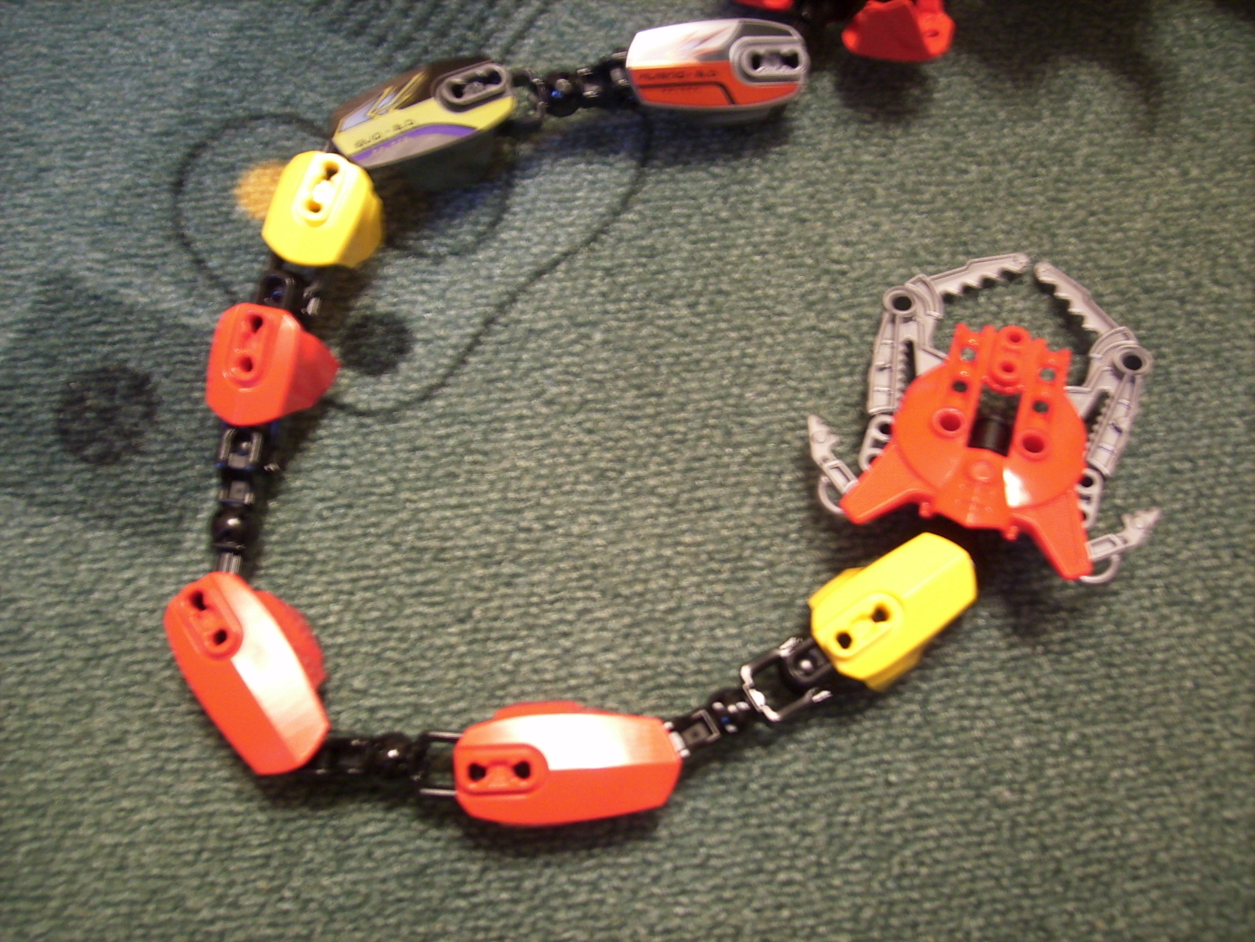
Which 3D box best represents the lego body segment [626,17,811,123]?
[{"bbox_3d":[0.022,-0.103,0.294,0.045,0.019,0.025,-3,74,-3],"label":"lego body segment"}]

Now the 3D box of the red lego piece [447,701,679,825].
[{"bbox_3d":[-0.013,0.061,0.243,0.045,0.019,0.025,-1,74,-2],"label":"red lego piece"}]

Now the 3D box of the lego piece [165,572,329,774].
[{"bbox_3d":[-0.080,0.043,0.246,0.025,0.019,0.045,-34,78,-11],"label":"lego piece"}]

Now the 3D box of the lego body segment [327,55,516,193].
[{"bbox_3d":[-0.049,-0.083,0.279,0.045,0.019,0.025,-23,76,-8],"label":"lego body segment"}]

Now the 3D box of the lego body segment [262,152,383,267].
[{"bbox_3d":[-0.070,-0.056,0.261,0.026,0.020,0.026,17,74,3],"label":"lego body segment"}]

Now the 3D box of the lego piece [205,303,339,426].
[{"bbox_3d":[-0.081,-0.021,0.258,0.026,0.020,0.026,7,74,0],"label":"lego piece"}]

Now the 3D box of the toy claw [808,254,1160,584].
[{"bbox_3d":[0.088,-0.017,0.272,0.084,0.028,0.082,17,74,3],"label":"toy claw"}]

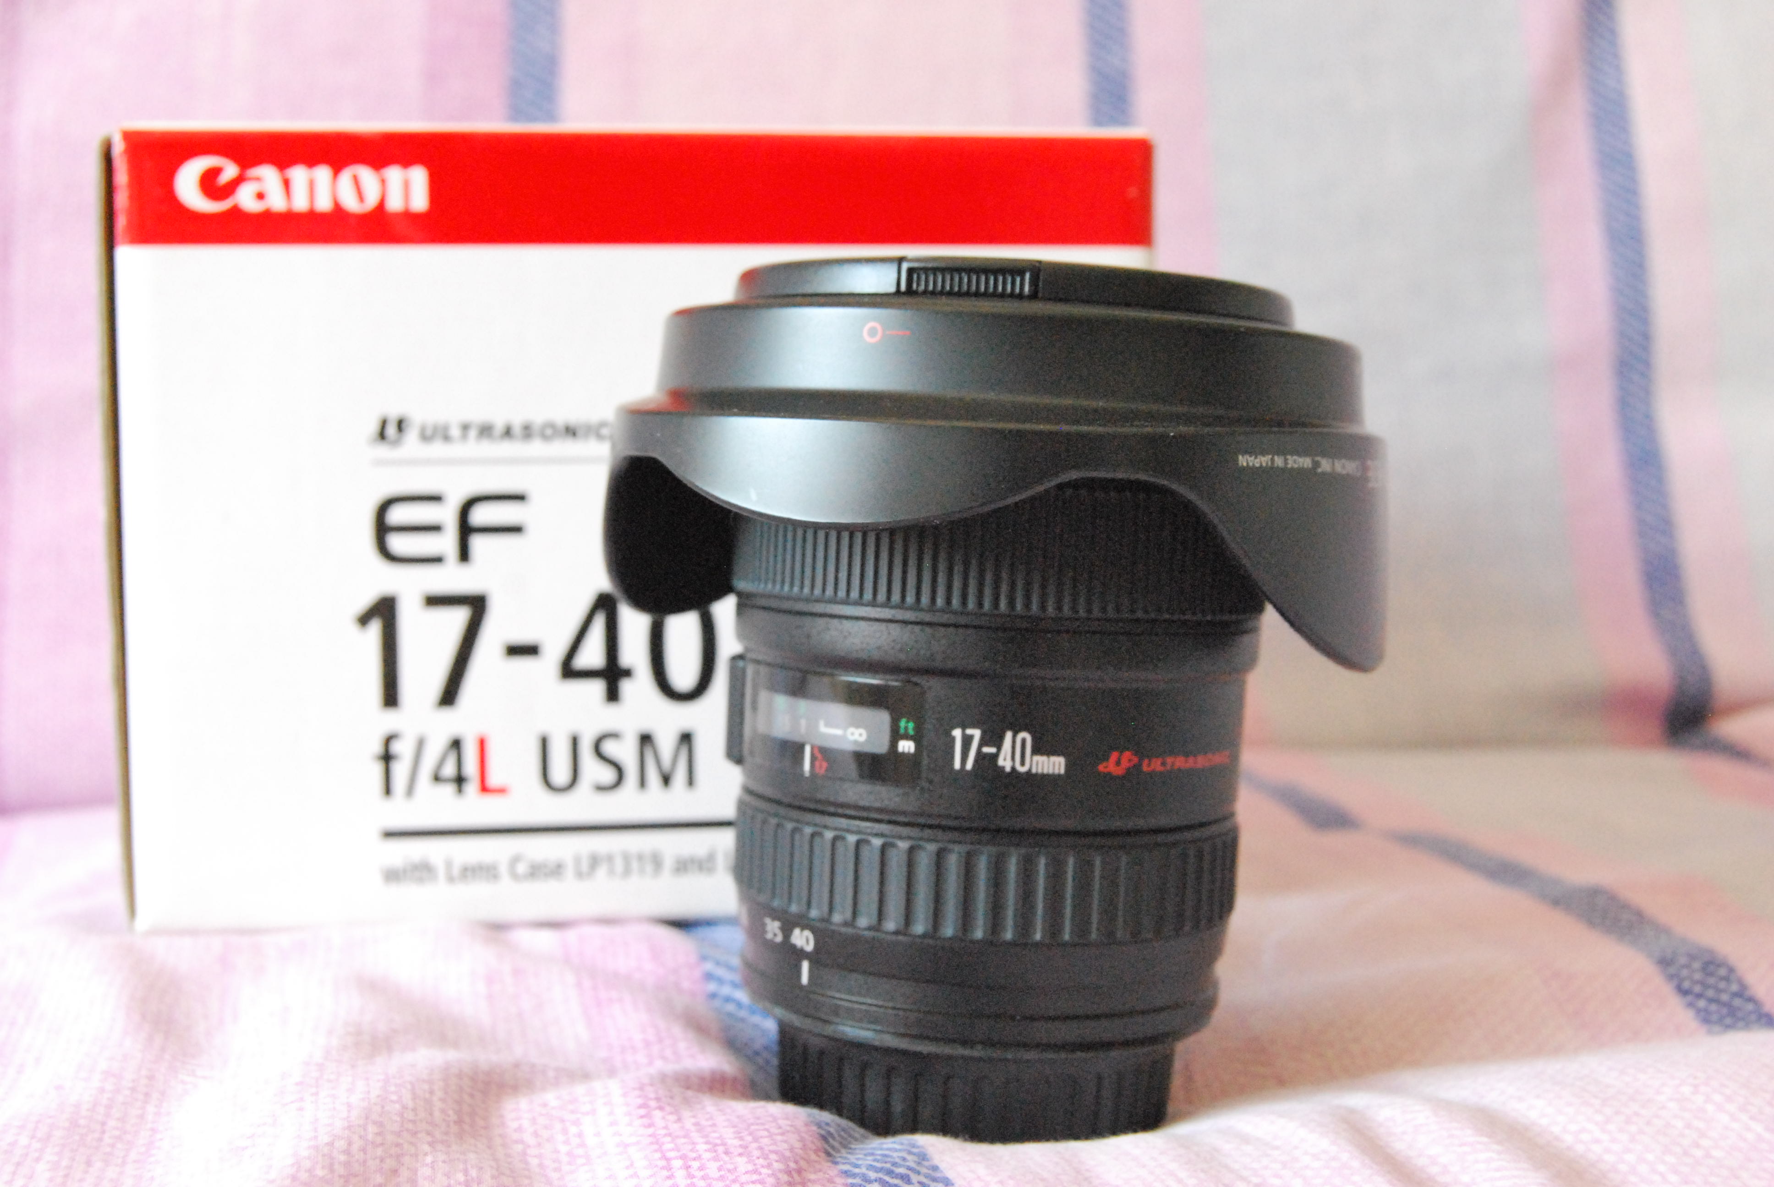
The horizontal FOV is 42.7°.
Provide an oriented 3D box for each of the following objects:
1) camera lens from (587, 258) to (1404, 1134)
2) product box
[{"bbox_3d":[0.015,0.017,0.338,0.115,0.123,0.115,3,2,5],"label":"camera lens"},{"bbox_3d":[-0.054,-0.018,0.504,0.195,0.148,0.147,-1,4,-7],"label":"product box"}]

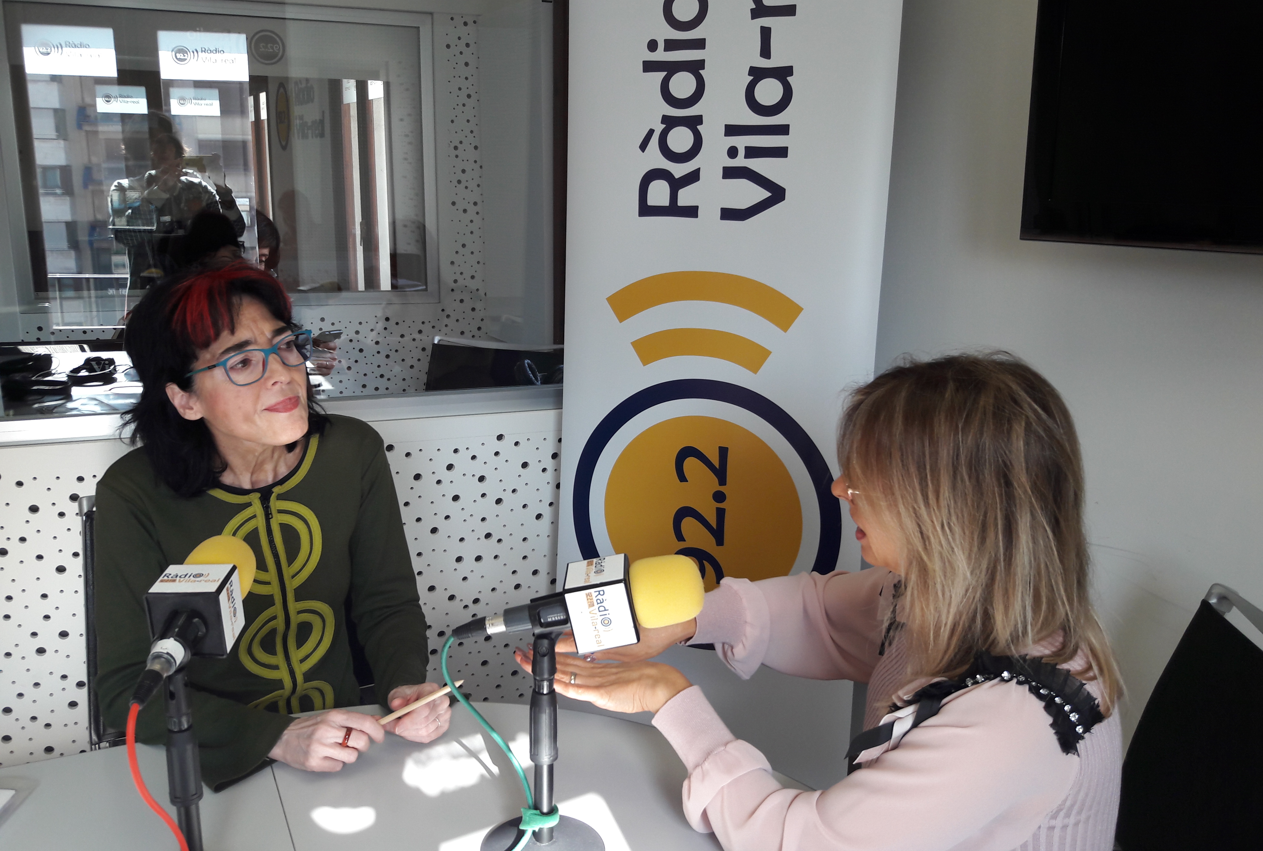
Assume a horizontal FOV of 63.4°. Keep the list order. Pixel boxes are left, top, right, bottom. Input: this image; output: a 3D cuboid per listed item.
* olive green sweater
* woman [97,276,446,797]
[{"bbox_3d":[-0.502,0.289,1.389,0.460,0.550,0.420,-6,15,-30],"label":"olive green sweater"},{"bbox_3d":[-0.485,0.443,1.389,0.480,1.280,0.620,-6,15,-30],"label":"woman"}]

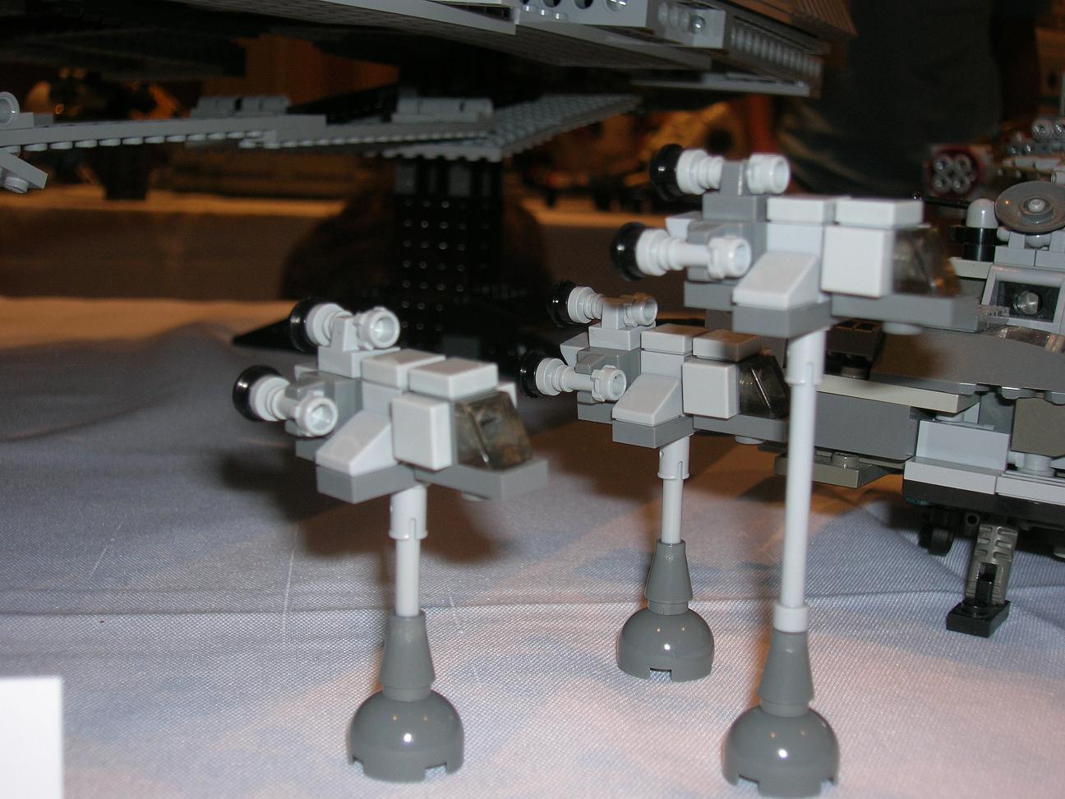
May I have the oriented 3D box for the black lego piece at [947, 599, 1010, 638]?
[{"bbox_3d":[0.085,0.041,0.269,0.008,0.003,0.015,7,10,31],"label":"black lego piece"}]

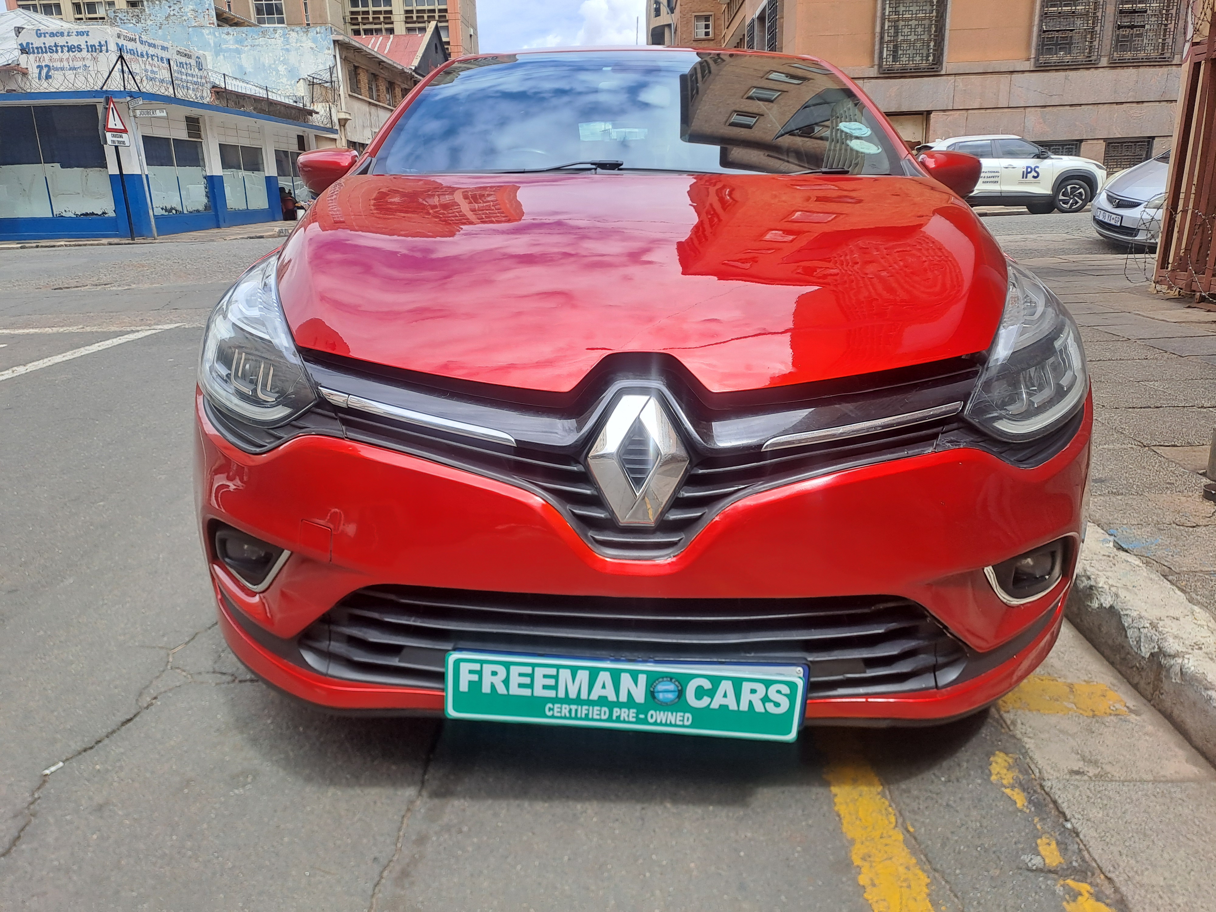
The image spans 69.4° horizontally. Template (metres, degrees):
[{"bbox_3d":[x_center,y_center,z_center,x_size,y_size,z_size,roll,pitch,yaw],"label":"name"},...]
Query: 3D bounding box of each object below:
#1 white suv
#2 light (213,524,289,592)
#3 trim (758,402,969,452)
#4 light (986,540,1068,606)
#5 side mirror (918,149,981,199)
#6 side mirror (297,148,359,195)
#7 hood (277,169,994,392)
[{"bbox_3d":[7.976,-5.752,17.951,3.990,1.570,1.758,-1,17,4],"label":"white suv"},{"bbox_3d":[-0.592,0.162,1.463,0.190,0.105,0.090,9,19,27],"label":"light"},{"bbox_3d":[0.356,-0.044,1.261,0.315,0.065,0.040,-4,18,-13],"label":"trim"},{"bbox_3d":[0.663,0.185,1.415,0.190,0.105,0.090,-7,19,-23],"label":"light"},{"bbox_3d":[0.946,-0.794,2.462,0.200,0.140,0.125,1,17,2],"label":"side mirror"},{"bbox_3d":[-0.782,-0.826,2.530,0.200,0.140,0.125,1,17,2],"label":"side mirror"},{"bbox_3d":[0.040,-0.376,1.626,1.440,0.295,1.000,1,17,2],"label":"hood"}]

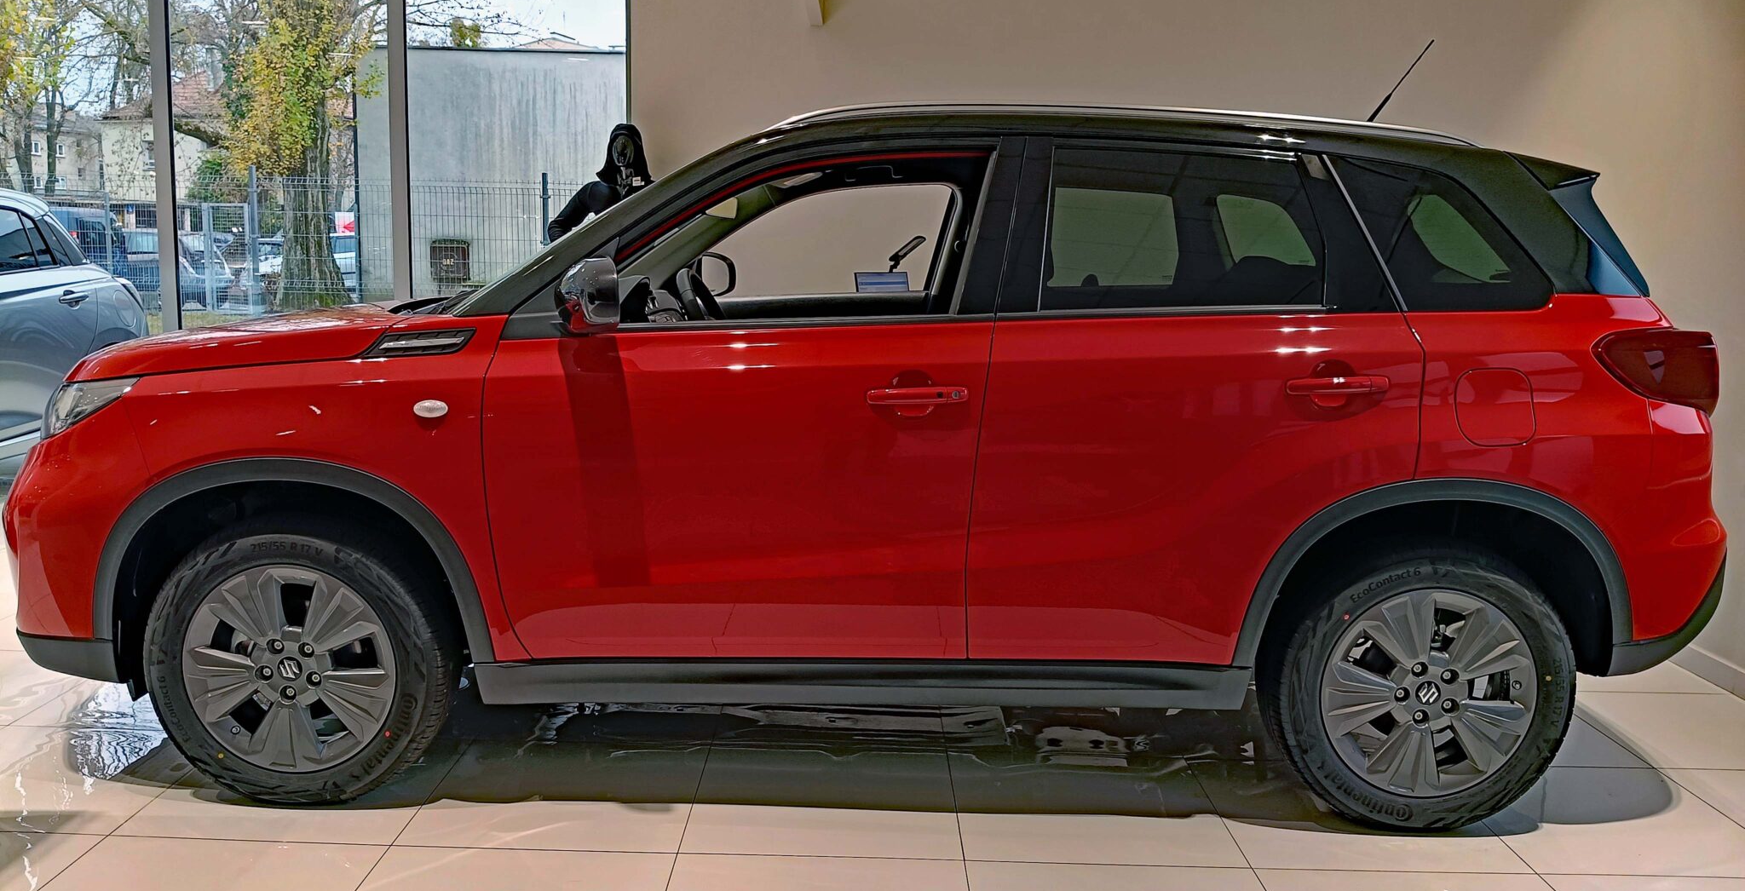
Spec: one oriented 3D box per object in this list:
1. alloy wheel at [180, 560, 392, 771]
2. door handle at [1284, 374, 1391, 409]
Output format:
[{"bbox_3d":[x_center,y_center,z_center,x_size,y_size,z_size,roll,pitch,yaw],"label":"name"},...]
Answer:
[{"bbox_3d":[-1.271,0.472,2.950,0.472,0.472,0.185,1,8,0],"label":"alloy wheel"},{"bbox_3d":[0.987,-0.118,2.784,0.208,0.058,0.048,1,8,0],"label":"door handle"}]

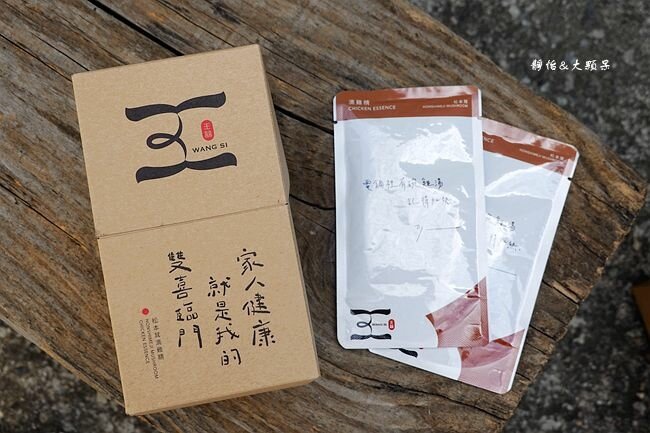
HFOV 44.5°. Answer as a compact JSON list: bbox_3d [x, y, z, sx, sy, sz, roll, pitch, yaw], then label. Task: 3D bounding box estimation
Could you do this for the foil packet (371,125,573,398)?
[{"bbox_3d":[0.099,0.021,0.525,0.098,0.012,0.171,17,84,2],"label":"foil packet"}]

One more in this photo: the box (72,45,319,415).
[{"bbox_3d":[-0.076,0.008,0.495,0.111,0.069,0.198,-11,84,-1],"label":"box"}]

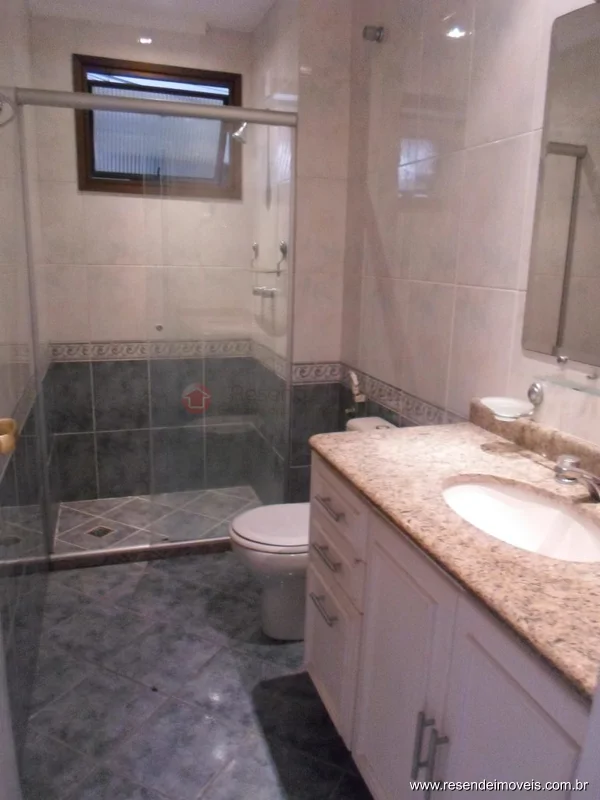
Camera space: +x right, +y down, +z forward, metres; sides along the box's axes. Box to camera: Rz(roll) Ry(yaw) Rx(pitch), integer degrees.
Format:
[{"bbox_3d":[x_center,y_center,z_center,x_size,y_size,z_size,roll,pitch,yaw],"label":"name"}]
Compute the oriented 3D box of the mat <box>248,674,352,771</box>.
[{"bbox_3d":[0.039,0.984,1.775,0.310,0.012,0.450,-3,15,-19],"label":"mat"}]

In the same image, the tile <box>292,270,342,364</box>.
[{"bbox_3d":[0.084,-0.368,2.648,0.234,0.404,0.010,-3,15,-19],"label":"tile"}]

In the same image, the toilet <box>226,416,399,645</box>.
[{"bbox_3d":[0.054,0.487,2.226,0.650,0.760,0.380,-3,15,-19],"label":"toilet"}]

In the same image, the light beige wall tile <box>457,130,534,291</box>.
[{"bbox_3d":[0.549,-0.522,1.635,0.010,0.400,0.294,-3,15,-19],"label":"light beige wall tile"}]

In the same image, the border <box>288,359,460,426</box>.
[{"bbox_3d":[0.240,-0.008,2.246,0.234,0.097,0.996,-3,15,-19],"label":"border"}]

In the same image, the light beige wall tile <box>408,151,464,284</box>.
[{"bbox_3d":[0.448,-0.590,1.909,0.010,0.400,0.305,-3,15,-19],"label":"light beige wall tile"}]

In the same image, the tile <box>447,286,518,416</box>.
[{"bbox_3d":[0.538,-0.131,1.730,0.010,0.404,0.294,-3,15,-19],"label":"tile"}]

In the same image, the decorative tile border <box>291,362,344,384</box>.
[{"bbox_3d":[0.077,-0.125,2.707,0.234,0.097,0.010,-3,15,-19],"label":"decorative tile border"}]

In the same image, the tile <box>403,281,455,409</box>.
[{"bbox_3d":[0.438,-0.198,2.005,0.010,0.400,0.305,-3,15,-19],"label":"tile"}]

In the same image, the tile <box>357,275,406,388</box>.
[{"bbox_3d":[0.329,-0.279,2.313,0.010,0.400,0.340,-3,15,-19],"label":"tile"}]

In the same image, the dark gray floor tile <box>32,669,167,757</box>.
[{"bbox_3d":[-0.606,0.952,1.775,0.293,0.010,0.293,9,16,27],"label":"dark gray floor tile"}]

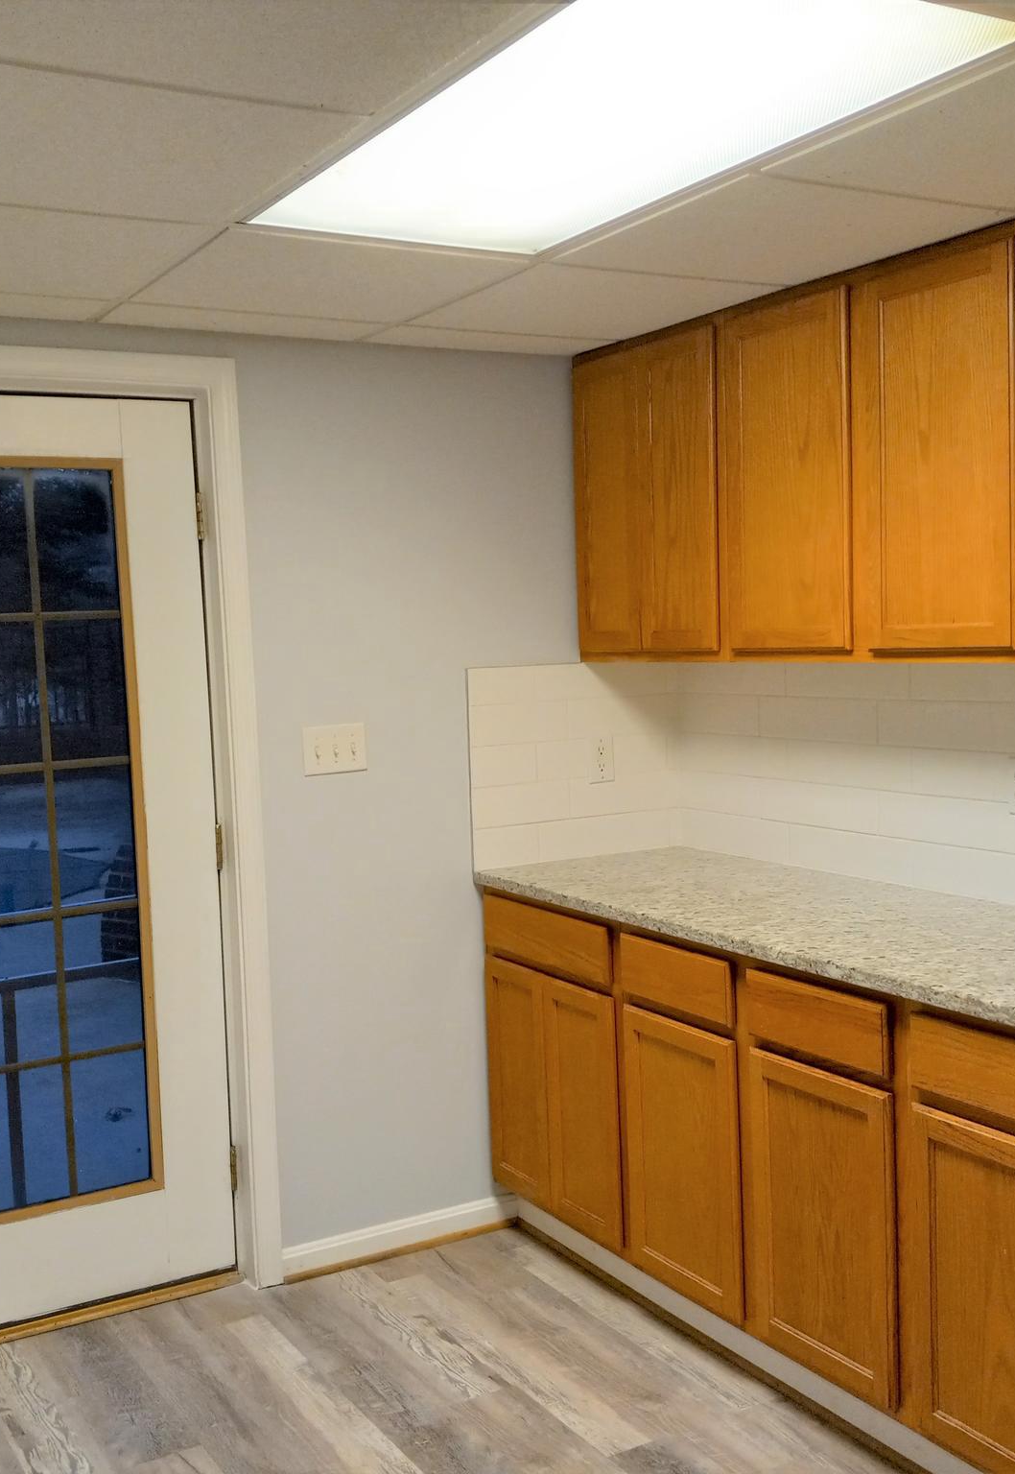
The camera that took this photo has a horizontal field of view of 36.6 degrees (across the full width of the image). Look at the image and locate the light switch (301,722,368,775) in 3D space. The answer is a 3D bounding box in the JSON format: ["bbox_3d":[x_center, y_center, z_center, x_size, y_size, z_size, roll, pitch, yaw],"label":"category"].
[{"bbox_3d":[-0.403,0.028,3.594,0.161,0.114,0.014,-4,5,-30],"label":"light switch"}]

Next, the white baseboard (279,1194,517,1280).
[{"bbox_3d":[-0.258,1.210,3.733,0.640,0.080,0.018,-4,5,-30],"label":"white baseboard"}]

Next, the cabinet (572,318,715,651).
[{"bbox_3d":[0.447,-0.572,3.727,0.298,0.744,0.576,-4,5,-30],"label":"cabinet"}]

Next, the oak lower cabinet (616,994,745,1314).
[{"bbox_3d":[0.600,0.838,3.284,0.575,0.564,0.395,-4,5,-30],"label":"oak lower cabinet"}]

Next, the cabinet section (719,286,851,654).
[{"bbox_3d":[0.706,-0.547,3.279,0.298,0.730,0.399,-4,5,-30],"label":"cabinet section"}]

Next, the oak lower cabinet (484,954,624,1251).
[{"bbox_3d":[0.346,0.817,3.724,0.575,0.575,0.581,-4,5,-30],"label":"oak lower cabinet"}]

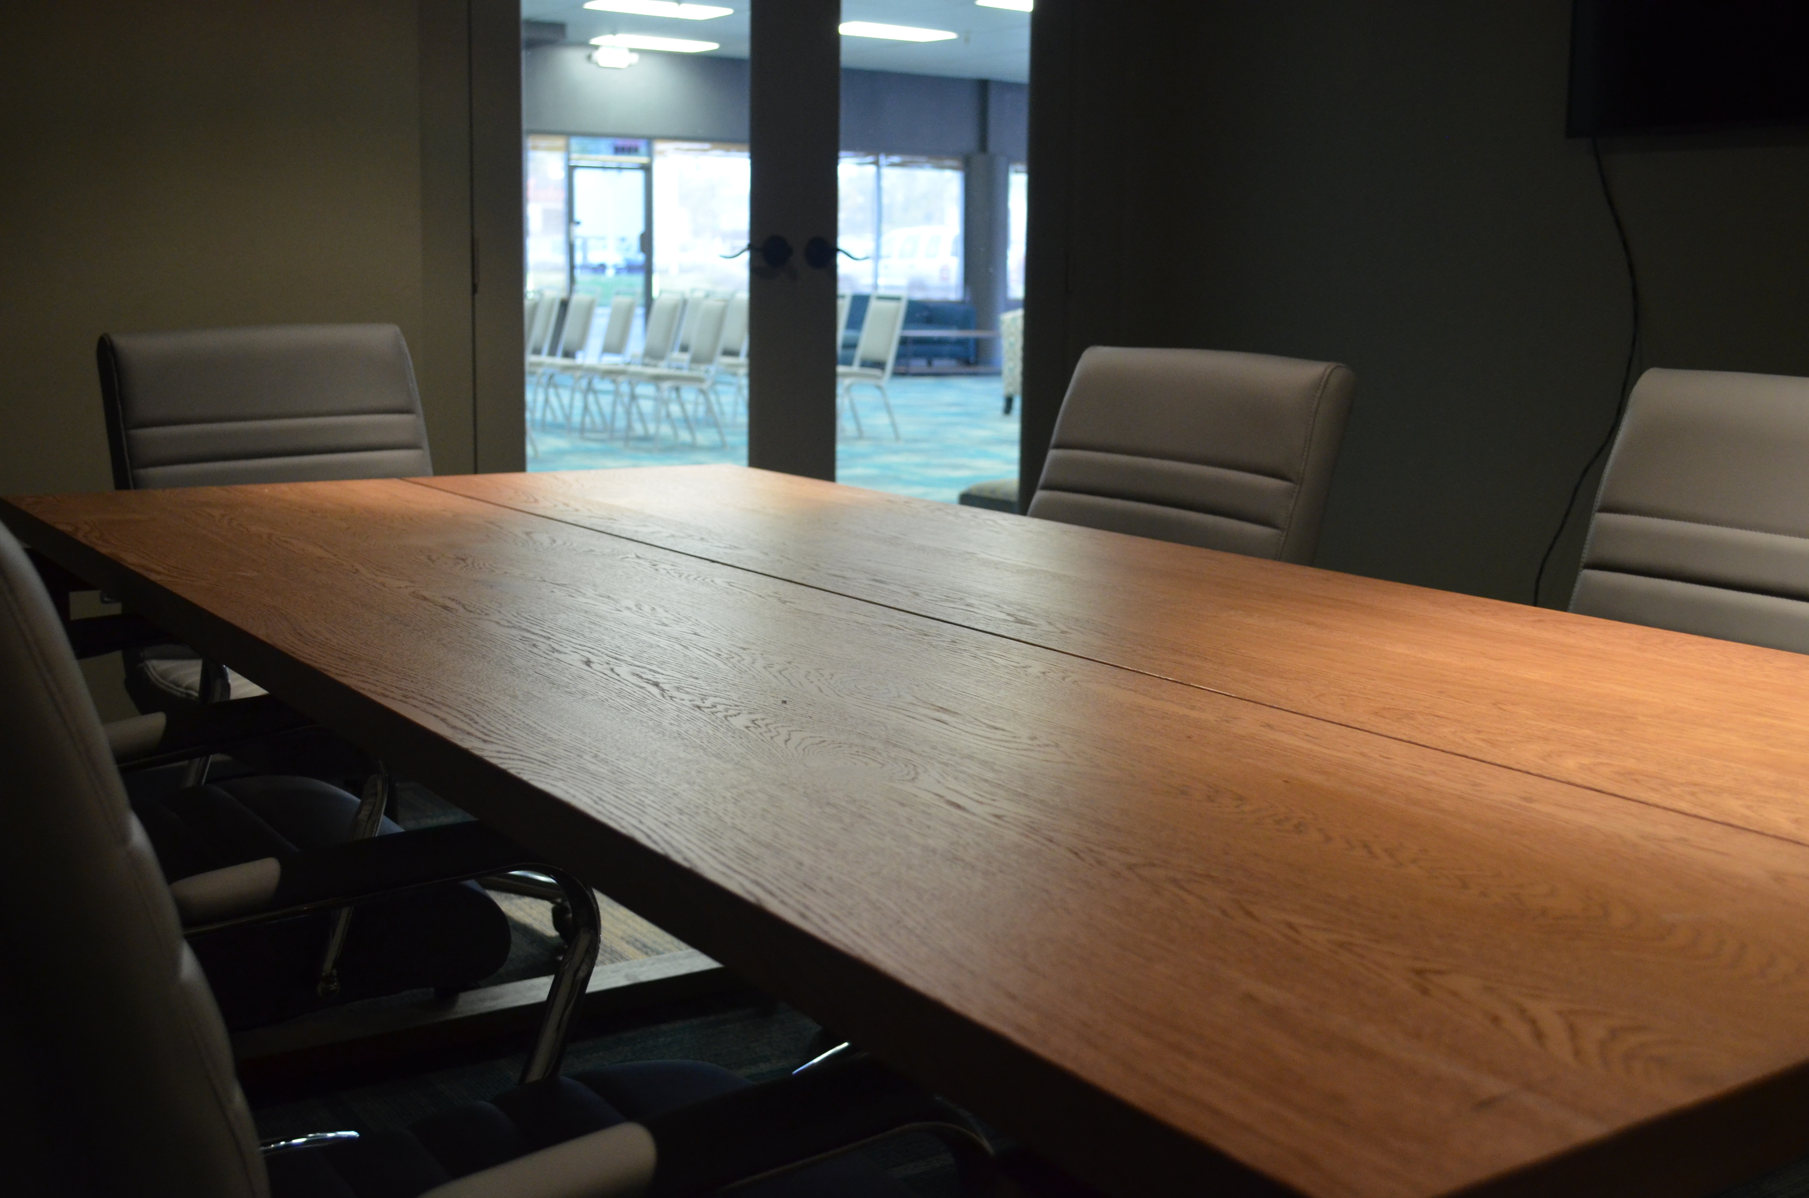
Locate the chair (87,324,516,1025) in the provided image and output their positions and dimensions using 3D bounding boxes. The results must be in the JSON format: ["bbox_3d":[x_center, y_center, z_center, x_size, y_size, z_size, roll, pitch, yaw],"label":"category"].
[{"bbox_3d":[-0.990,0.050,3.219,0.600,0.970,0.640,-7,12,-41],"label":"chair"}]

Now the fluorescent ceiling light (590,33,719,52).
[{"bbox_3d":[-2.487,-5.509,19.321,1.200,0.080,0.600,-5,11,-34],"label":"fluorescent ceiling light"}]

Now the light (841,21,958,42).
[{"bbox_3d":[-0.134,-5.282,18.169,1.200,0.080,0.600,-5,11,-34],"label":"light"}]

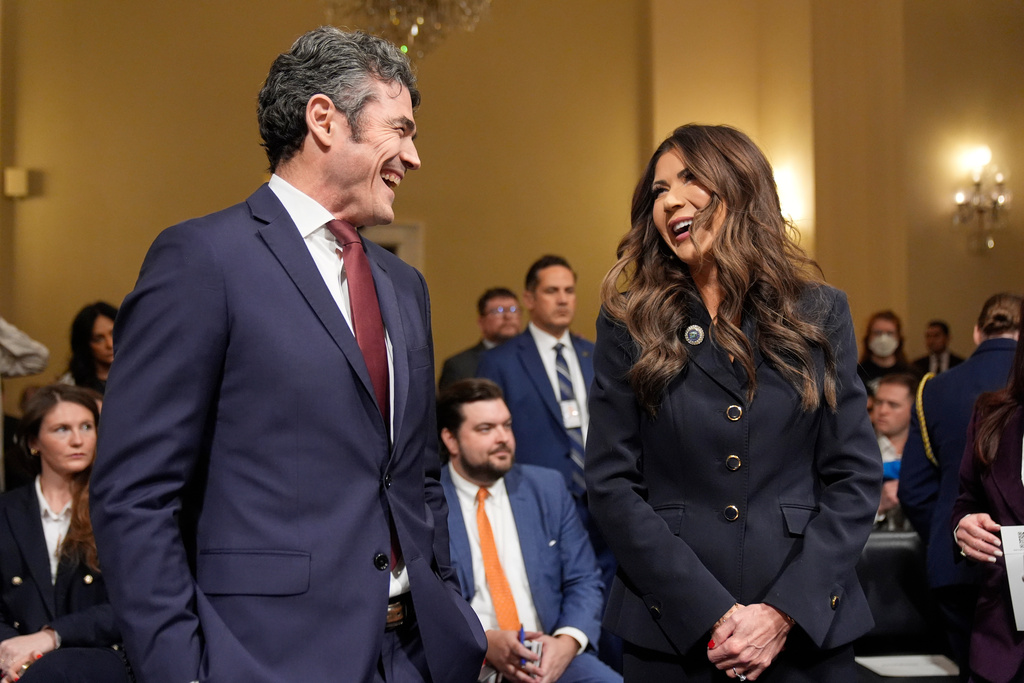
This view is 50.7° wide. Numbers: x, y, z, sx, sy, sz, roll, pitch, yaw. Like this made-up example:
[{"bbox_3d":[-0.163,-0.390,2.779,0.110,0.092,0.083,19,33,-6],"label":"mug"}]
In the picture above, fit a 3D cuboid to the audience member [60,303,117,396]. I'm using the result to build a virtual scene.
[{"bbox_3d":[-1.590,0.660,4.180,0.460,1.620,0.300,1,-2,-35],"label":"audience member"}]

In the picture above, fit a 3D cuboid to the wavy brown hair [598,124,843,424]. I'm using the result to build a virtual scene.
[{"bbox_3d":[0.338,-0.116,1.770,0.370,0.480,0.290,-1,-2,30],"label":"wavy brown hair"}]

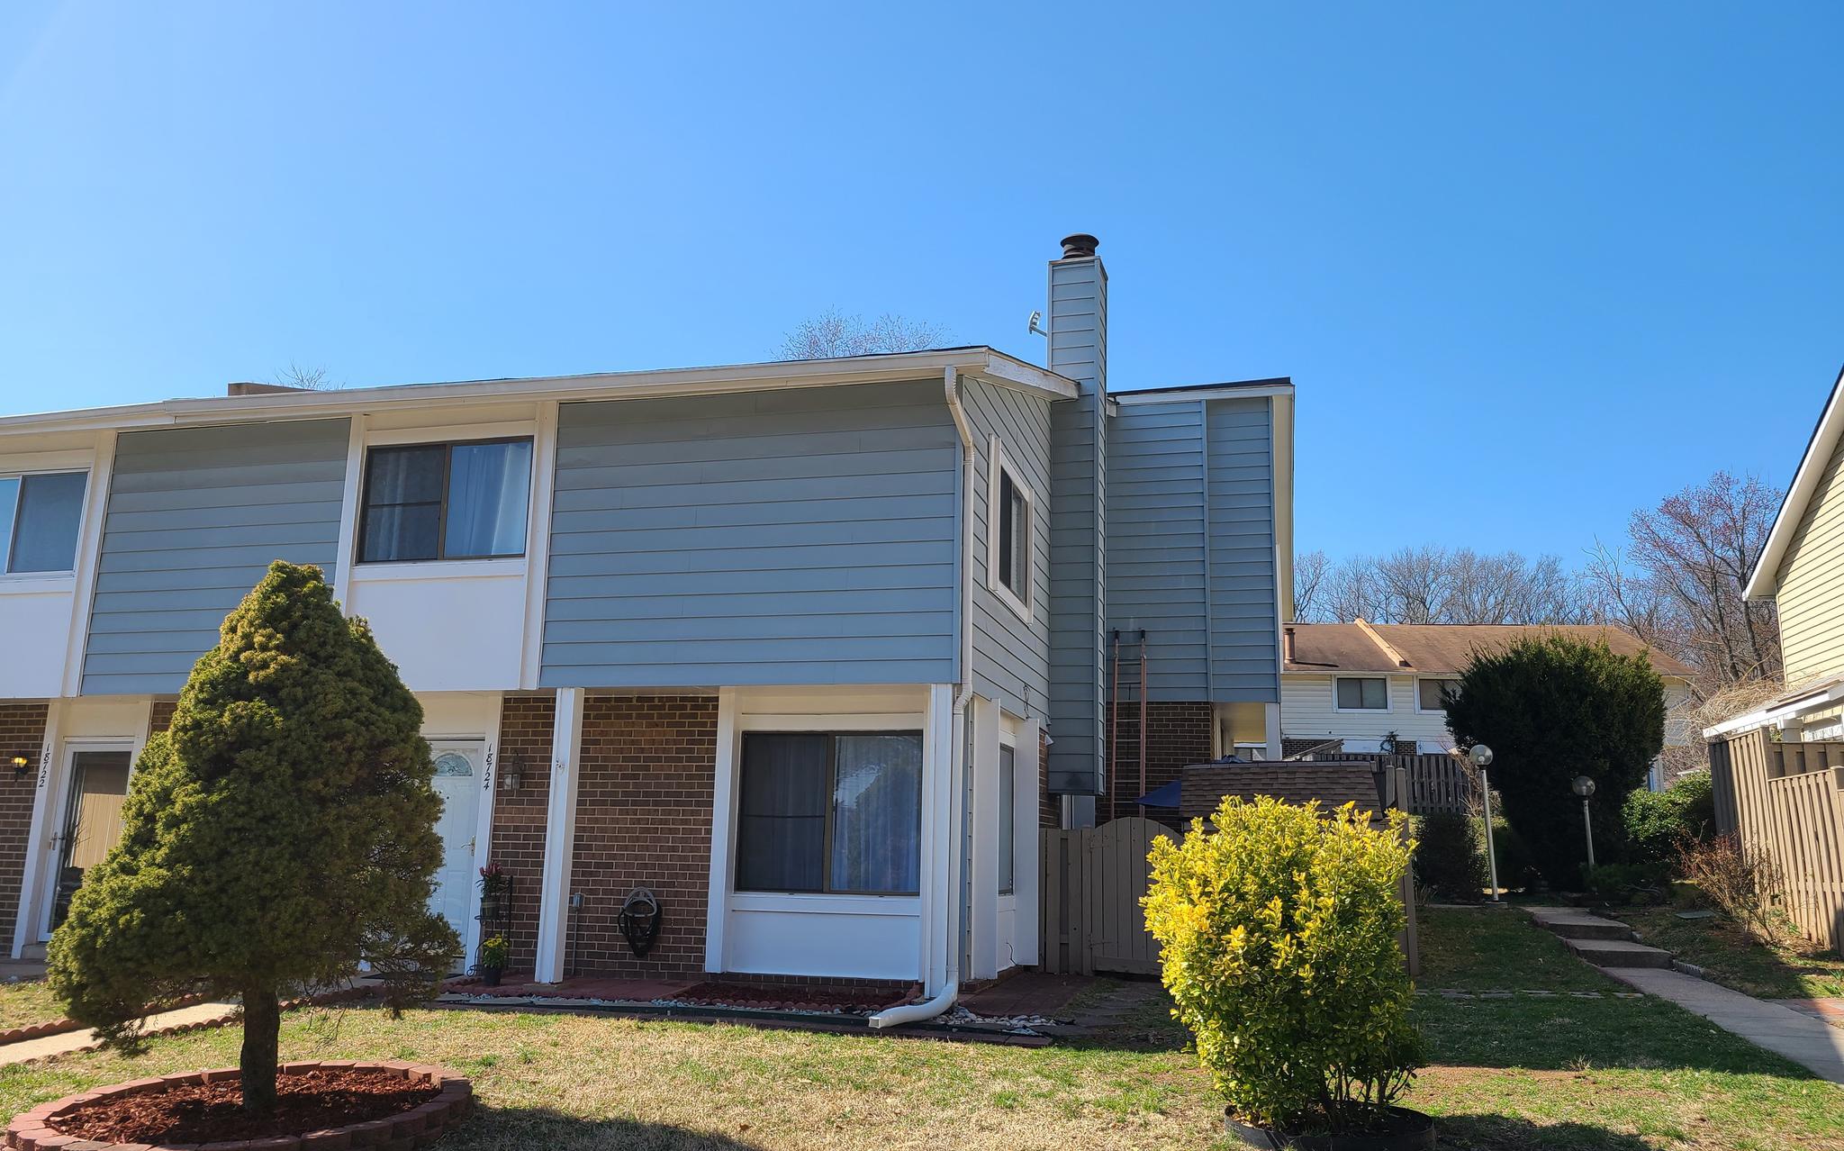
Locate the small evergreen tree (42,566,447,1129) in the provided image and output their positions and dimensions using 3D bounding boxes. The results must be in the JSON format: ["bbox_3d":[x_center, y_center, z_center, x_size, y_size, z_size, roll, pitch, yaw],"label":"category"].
[{"bbox_3d":[-3.154,1.239,6.820,1.770,2.652,1.770,-2,-12,14],"label":"small evergreen tree"}]

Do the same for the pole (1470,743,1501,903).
[{"bbox_3d":[8.801,3.830,21.483,0.350,2.399,0.350,-2,-12,14],"label":"pole"}]

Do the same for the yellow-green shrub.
[{"bbox_3d":[1.776,1.906,6.845,1.330,1.565,1.260,-2,-12,14],"label":"yellow-green shrub"}]

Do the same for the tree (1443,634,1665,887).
[{"bbox_3d":[11.345,3.384,24.944,3.540,4.559,3.363,-2,-12,14],"label":"tree"}]

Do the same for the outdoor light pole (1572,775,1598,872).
[{"bbox_3d":[10.392,4.107,21.522,0.350,1.950,0.350,-2,-12,14],"label":"outdoor light pole"}]

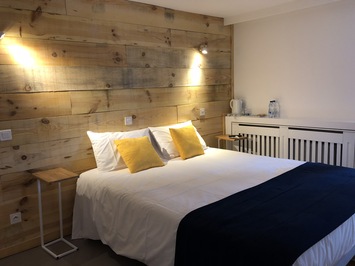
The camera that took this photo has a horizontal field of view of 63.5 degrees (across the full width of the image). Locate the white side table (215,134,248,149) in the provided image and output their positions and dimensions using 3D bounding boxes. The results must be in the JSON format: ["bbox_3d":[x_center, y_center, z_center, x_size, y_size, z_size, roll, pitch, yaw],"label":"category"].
[{"bbox_3d":[0.724,0.385,3.854,0.245,0.665,0.400,-9,11,-39],"label":"white side table"}]

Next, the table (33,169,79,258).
[{"bbox_3d":[-1.013,0.672,2.444,0.245,0.665,0.400,-11,12,-44],"label":"table"}]

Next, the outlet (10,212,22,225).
[{"bbox_3d":[-1.357,0.715,2.412,0.084,0.084,0.012,-9,11,-39],"label":"outlet"}]

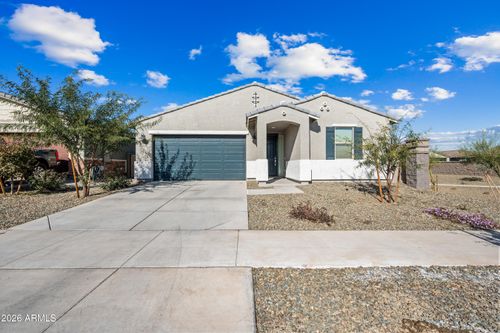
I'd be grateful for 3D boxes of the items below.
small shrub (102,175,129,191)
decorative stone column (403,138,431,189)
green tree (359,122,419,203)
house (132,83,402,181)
[{"bbox_3d":[-5.580,0.630,8.700,1.000,0.600,0.900,0,0,0],"label":"small shrub"},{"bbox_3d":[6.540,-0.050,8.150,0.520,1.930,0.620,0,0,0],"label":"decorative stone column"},{"bbox_3d":[4.200,-0.120,6.300,1.750,2.400,1.650,0,0,0],"label":"green tree"},{"bbox_3d":[0.150,-1.790,15.200,12.900,5.030,13.200,0,0,0],"label":"house"}]

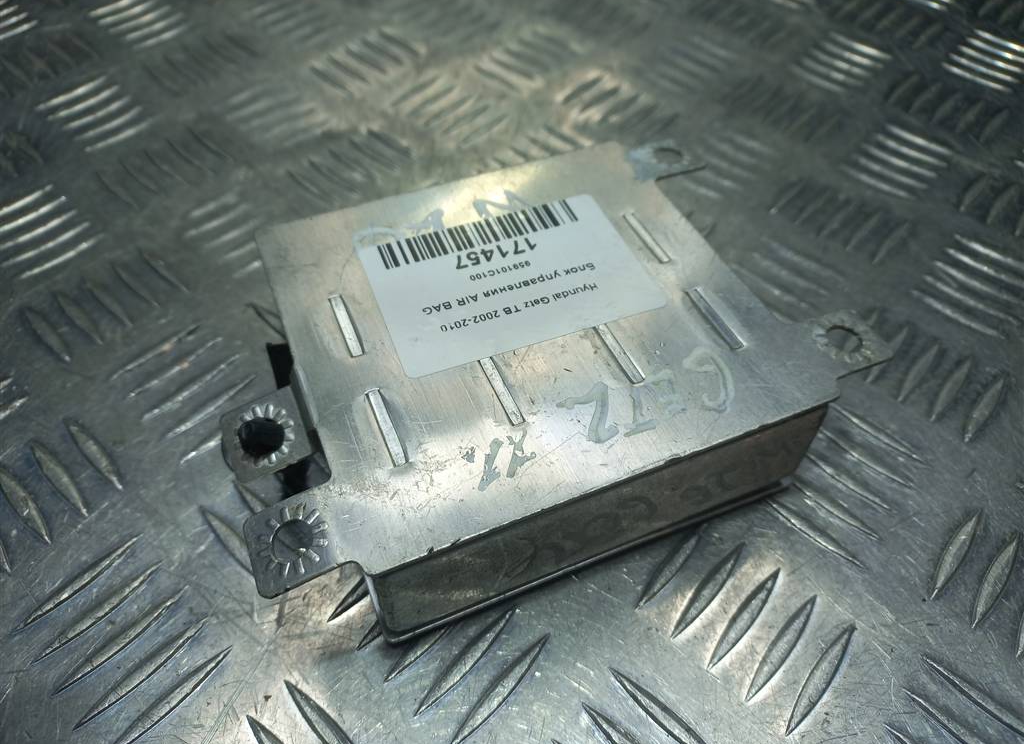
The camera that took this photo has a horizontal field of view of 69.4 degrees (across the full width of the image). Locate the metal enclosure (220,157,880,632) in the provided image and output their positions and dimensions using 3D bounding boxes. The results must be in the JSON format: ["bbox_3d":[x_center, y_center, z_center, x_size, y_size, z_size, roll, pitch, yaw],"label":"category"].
[{"bbox_3d":[0.002,-0.004,0.170,0.128,0.034,0.092,-18,54,-15],"label":"metal enclosure"}]

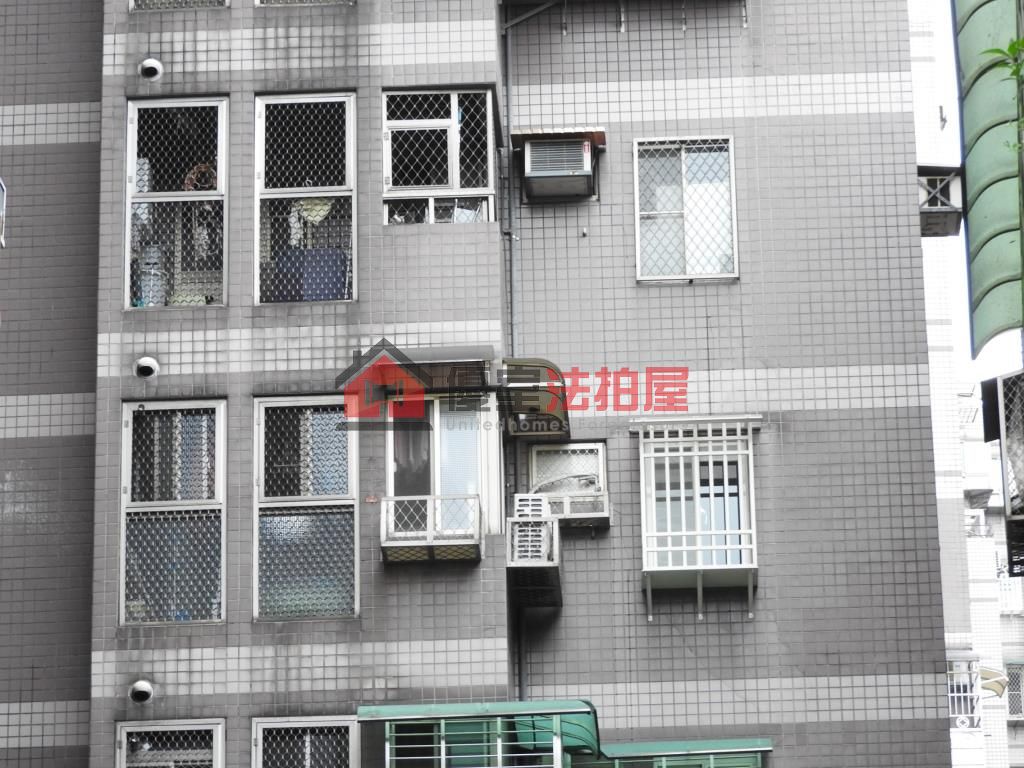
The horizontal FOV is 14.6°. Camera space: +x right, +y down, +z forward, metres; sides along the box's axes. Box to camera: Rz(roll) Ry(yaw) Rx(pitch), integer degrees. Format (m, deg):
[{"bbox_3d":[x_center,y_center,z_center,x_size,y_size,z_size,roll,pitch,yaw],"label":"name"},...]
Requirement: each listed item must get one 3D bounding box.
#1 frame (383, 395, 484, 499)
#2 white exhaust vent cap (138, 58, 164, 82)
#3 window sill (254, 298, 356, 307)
[{"bbox_3d":[-0.683,0.715,35.216,0.883,1.294,0.100,-2,-21,2],"label":"frame"},{"bbox_3d":[-3.378,-2.937,37.417,0.205,0.205,0.140,-2,-20,2],"label":"white exhaust vent cap"},{"bbox_3d":[-1.818,-0.731,35.282,0.910,0.070,0.120,-2,-20,2],"label":"window sill"}]

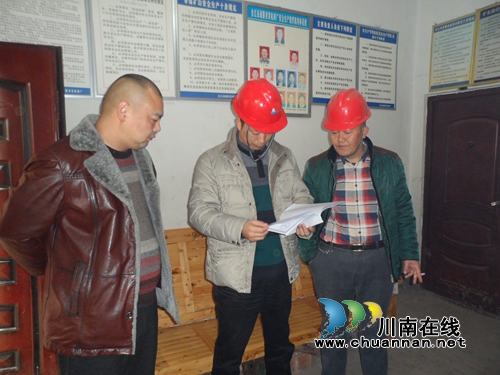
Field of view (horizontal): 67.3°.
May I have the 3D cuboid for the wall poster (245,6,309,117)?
[{"bbox_3d":[0.271,-1.110,3.335,0.665,0.930,0.025,-3,6,-26],"label":"wall poster"}]

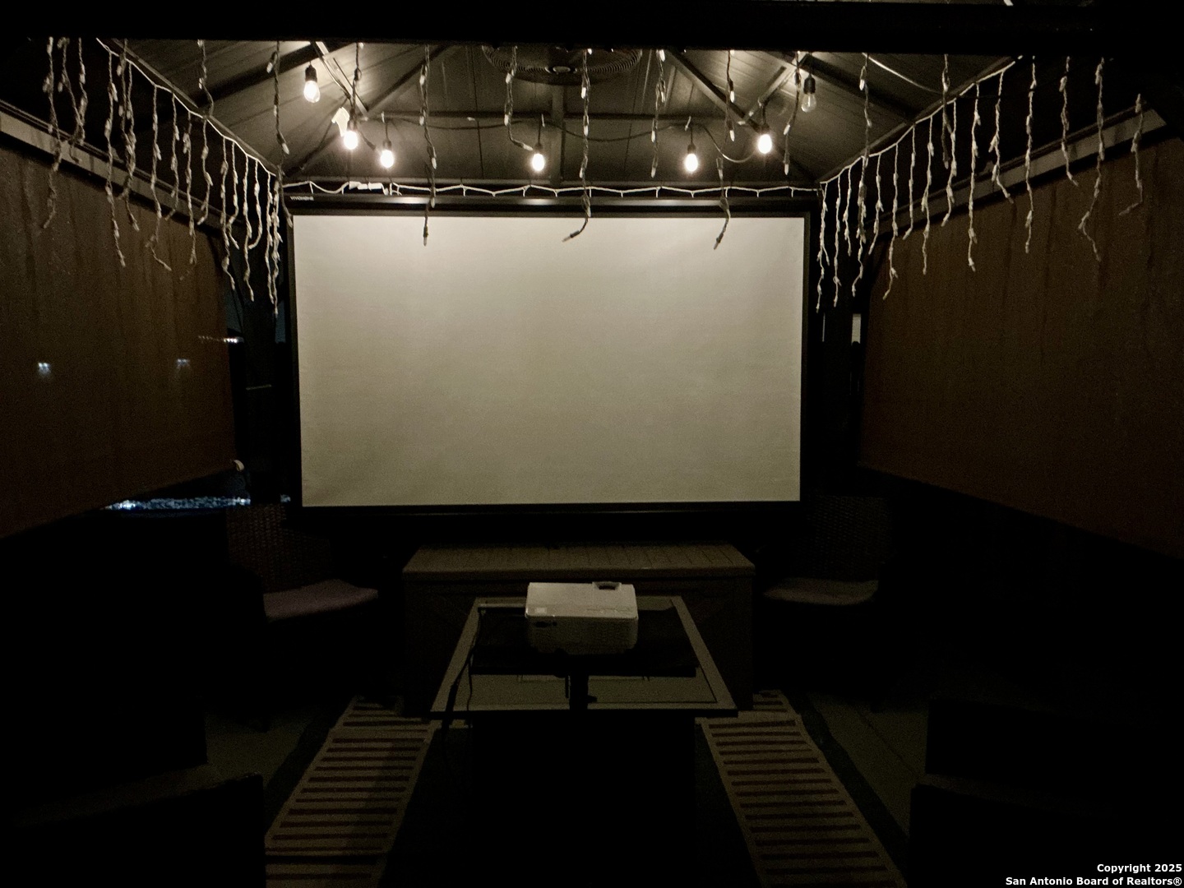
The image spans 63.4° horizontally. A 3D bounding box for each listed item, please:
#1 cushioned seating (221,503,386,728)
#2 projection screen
[{"bbox_3d":[-1.254,0.676,4.028,0.600,0.800,0.580,-4,6,-41],"label":"cushioned seating"},{"bbox_3d":[-0.168,-0.358,4.200,2.220,1.260,0.040,0,5,-2],"label":"projection screen"}]

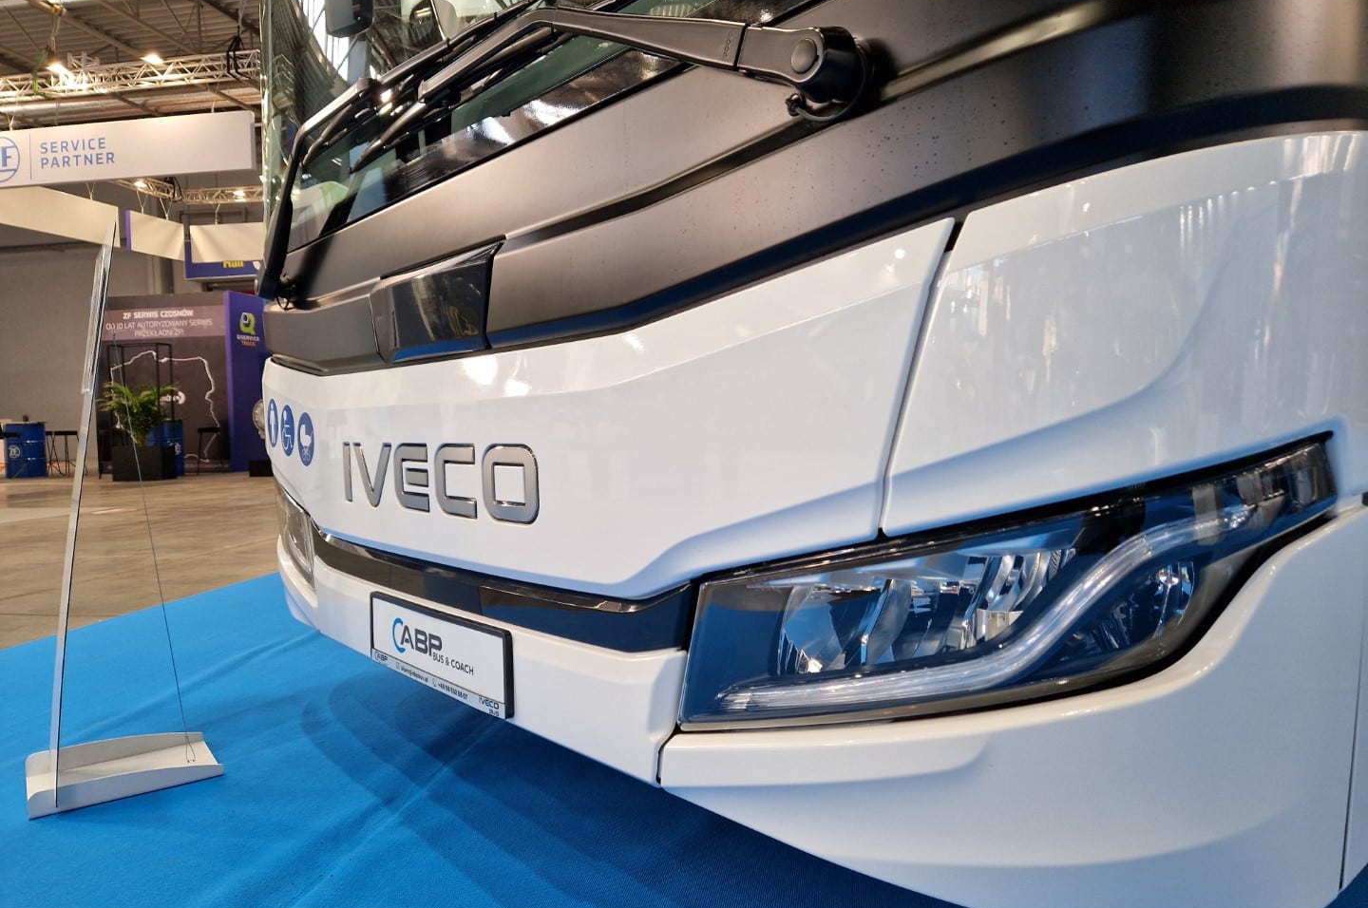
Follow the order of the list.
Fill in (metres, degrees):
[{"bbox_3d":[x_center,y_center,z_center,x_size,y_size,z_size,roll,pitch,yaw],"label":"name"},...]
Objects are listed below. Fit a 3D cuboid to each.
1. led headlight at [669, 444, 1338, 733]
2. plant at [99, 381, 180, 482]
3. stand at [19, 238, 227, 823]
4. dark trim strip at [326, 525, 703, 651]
[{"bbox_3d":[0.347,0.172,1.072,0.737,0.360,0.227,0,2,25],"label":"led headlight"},{"bbox_3d":[-8.143,-0.330,13.700,1.000,1.480,1.000,-1,2,-9],"label":"plant"},{"bbox_3d":[-1.242,0.118,1.984,0.345,1.191,0.275,-3,2,-37],"label":"stand"},{"bbox_3d":[-0.446,0.223,1.660,0.080,0.105,1.320,-3,3,-41],"label":"dark trim strip"}]

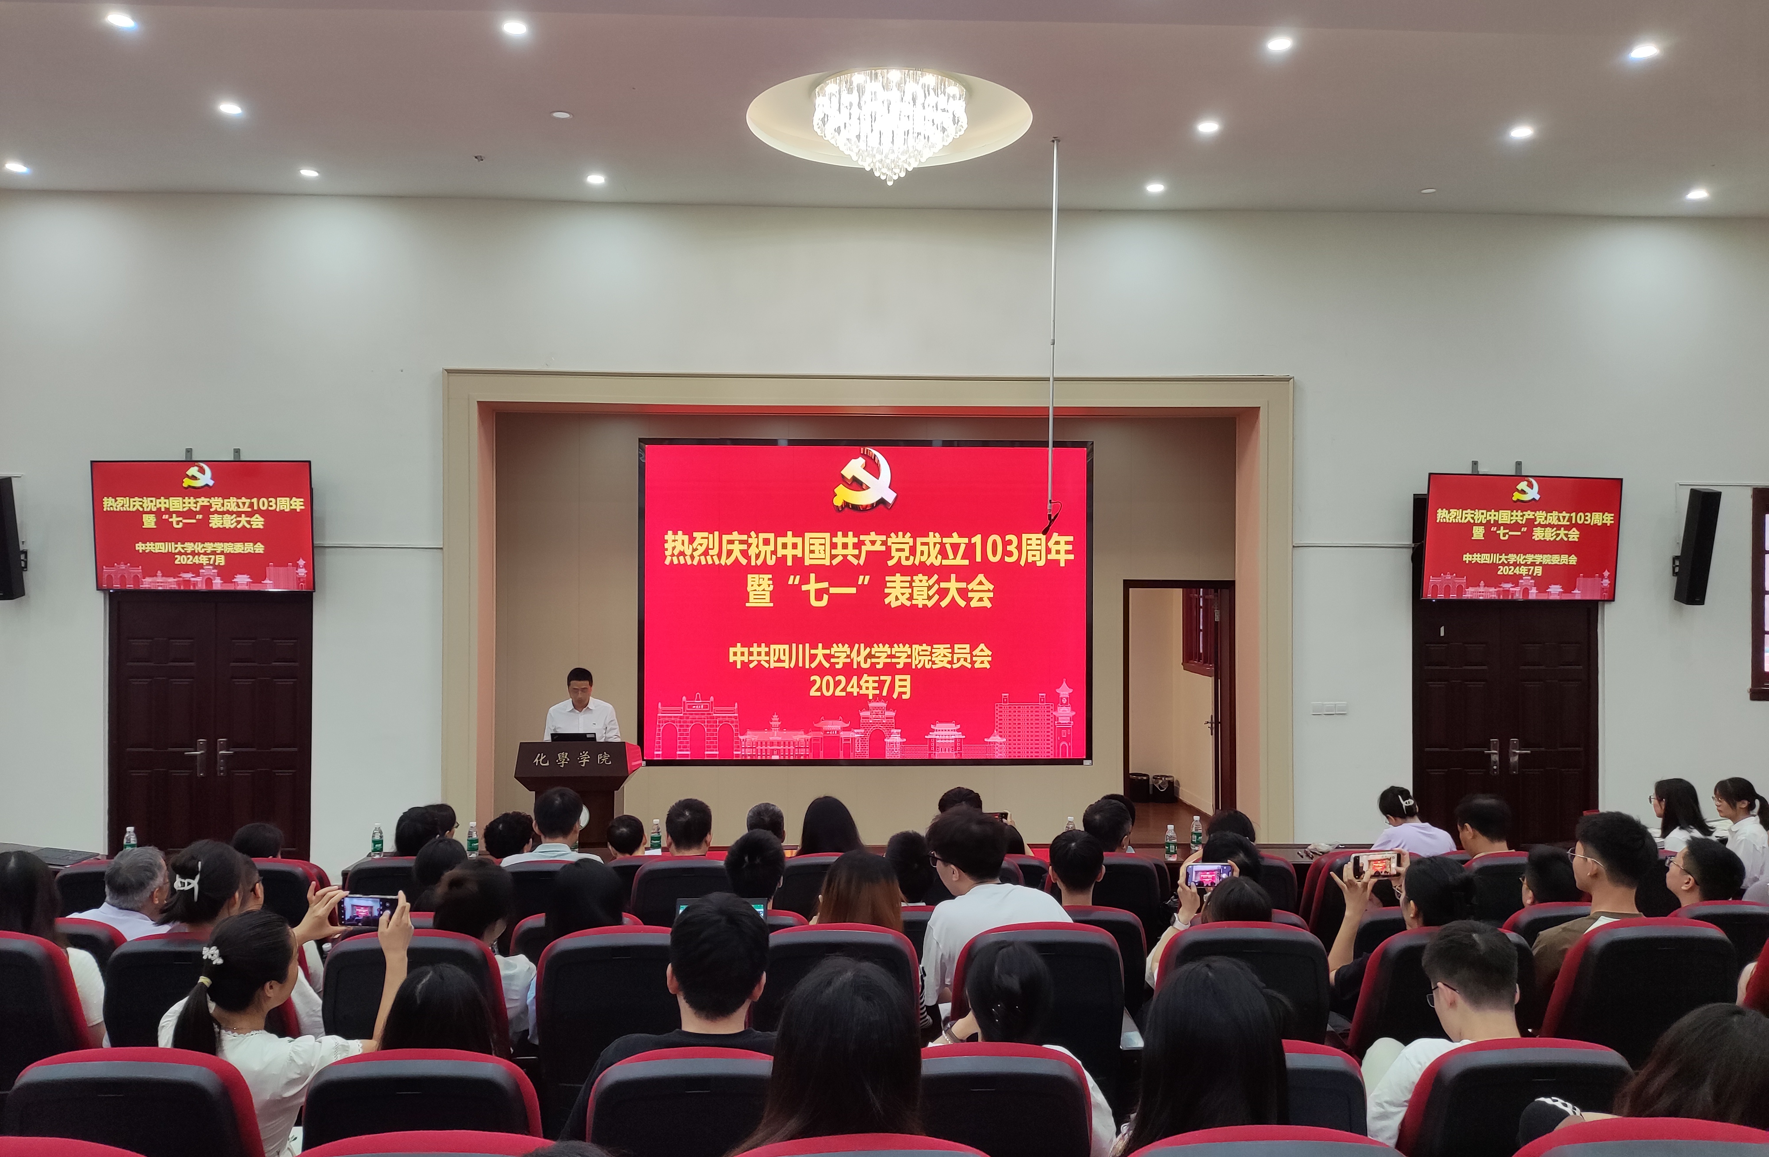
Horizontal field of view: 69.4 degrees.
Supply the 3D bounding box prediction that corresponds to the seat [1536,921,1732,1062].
[{"bbox_3d":[2.078,1.417,3.748,0.530,0.970,0.640,0,-1,-2],"label":"seat"}]

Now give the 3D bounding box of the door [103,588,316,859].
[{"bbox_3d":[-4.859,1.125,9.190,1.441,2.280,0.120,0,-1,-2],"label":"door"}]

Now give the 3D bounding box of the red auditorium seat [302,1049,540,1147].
[{"bbox_3d":[-0.925,1.411,2.770,0.530,0.970,0.640,0,-1,-2],"label":"red auditorium seat"}]

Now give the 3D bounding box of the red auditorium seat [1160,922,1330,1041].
[{"bbox_3d":[0.972,1.437,3.751,0.550,1.000,0.680,0,-1,-2],"label":"red auditorium seat"}]

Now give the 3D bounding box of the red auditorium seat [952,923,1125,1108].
[{"bbox_3d":[0.405,1.409,3.676,0.530,0.970,0.640,0,-1,-2],"label":"red auditorium seat"}]

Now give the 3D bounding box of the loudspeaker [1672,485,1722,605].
[{"bbox_3d":[5.979,-0.230,9.390,0.134,0.833,0.141,0,13,-1],"label":"loudspeaker"}]

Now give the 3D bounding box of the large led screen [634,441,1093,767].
[{"bbox_3d":[-0.125,0.178,9.580,3.410,2.450,0.100,0,-1,-2],"label":"large led screen"}]

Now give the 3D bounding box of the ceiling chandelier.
[{"bbox_3d":[0.040,-2.610,7.580,0.910,0.550,0.910,0,-1,-2],"label":"ceiling chandelier"}]

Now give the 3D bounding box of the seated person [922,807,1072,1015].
[{"bbox_3d":[0.360,1.280,3.860,0.520,1.250,0.740,0,-1,-14],"label":"seated person"}]

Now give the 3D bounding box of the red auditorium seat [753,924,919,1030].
[{"bbox_3d":[-0.147,1.432,3.712,0.550,1.000,0.680,0,-1,-2],"label":"red auditorium seat"}]

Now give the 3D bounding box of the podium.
[{"bbox_3d":[-2.090,1.660,8.740,0.770,1.120,0.520,0,-1,-2],"label":"podium"}]

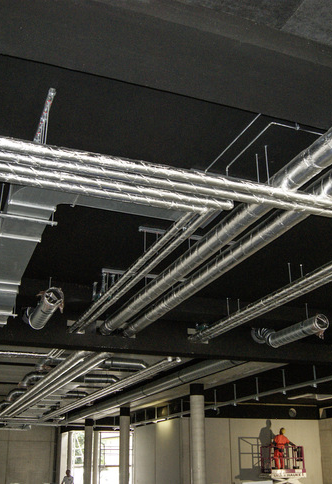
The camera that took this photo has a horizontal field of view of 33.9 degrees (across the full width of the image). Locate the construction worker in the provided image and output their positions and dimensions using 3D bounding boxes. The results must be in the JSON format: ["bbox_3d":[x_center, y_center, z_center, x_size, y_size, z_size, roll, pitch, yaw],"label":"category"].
[{"bbox_3d":[5.306,9.375,24.737,0.850,1.759,0.500,-1,-22,0],"label":"construction worker"}]

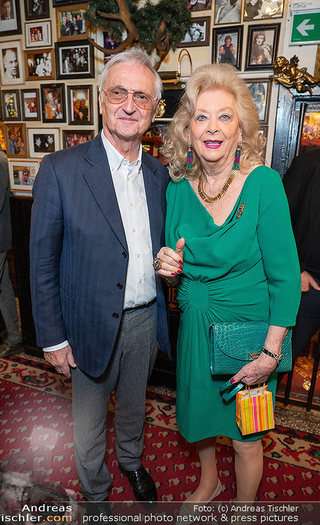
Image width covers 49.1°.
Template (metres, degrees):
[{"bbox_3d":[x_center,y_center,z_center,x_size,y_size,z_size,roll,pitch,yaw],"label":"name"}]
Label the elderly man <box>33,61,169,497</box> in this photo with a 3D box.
[{"bbox_3d":[-0.149,0.196,1.246,0.540,1.700,0.360,-6,17,-25],"label":"elderly man"}]

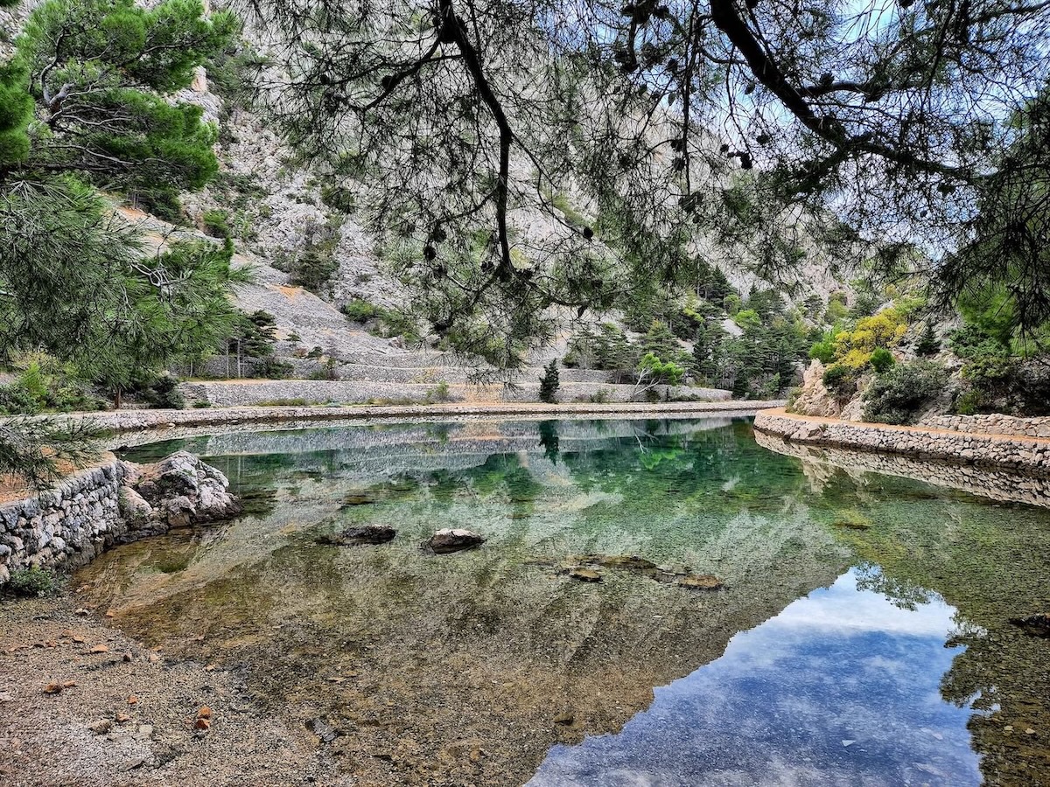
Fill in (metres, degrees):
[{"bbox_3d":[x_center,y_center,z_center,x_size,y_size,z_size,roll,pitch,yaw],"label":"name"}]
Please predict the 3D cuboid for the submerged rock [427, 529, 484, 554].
[{"bbox_3d":[-0.817,1.755,8.300,0.600,0.260,0.420,0,0,-20],"label":"submerged rock"}]

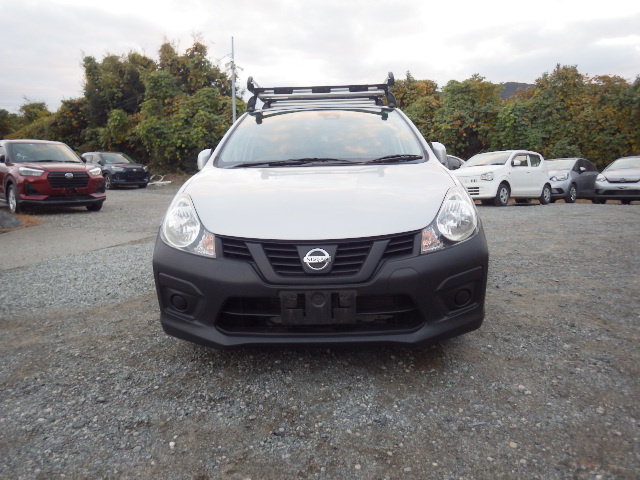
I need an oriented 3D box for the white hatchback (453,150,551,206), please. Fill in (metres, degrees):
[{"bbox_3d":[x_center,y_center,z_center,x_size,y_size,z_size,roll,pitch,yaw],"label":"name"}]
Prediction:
[{"bbox_3d":[5.030,-1.700,12.780,3.395,1.480,1.475,-7,11,-40],"label":"white hatchback"}]

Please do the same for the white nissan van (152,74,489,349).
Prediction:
[{"bbox_3d":[0.030,-0.505,4.170,1.710,1.700,4.395,-1,9,2],"label":"white nissan van"}]

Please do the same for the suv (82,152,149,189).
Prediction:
[{"bbox_3d":[-9.420,-3.160,20.900,3.995,1.620,1.695,8,12,39],"label":"suv"}]

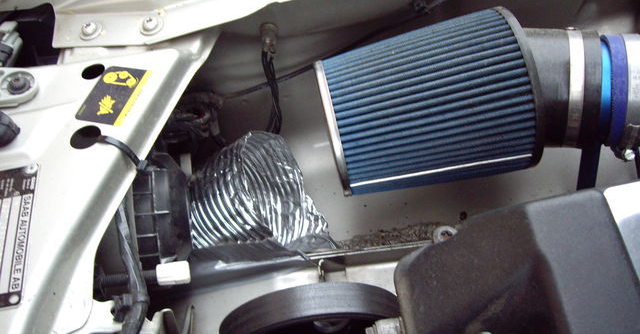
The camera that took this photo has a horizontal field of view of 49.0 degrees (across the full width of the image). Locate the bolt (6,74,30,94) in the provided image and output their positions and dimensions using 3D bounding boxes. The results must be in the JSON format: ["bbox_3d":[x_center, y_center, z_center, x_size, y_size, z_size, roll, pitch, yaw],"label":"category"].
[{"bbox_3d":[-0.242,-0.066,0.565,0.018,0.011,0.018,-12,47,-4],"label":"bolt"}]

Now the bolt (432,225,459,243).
[{"bbox_3d":[0.105,0.058,0.585,0.021,0.009,0.021,-9,43,-6],"label":"bolt"}]

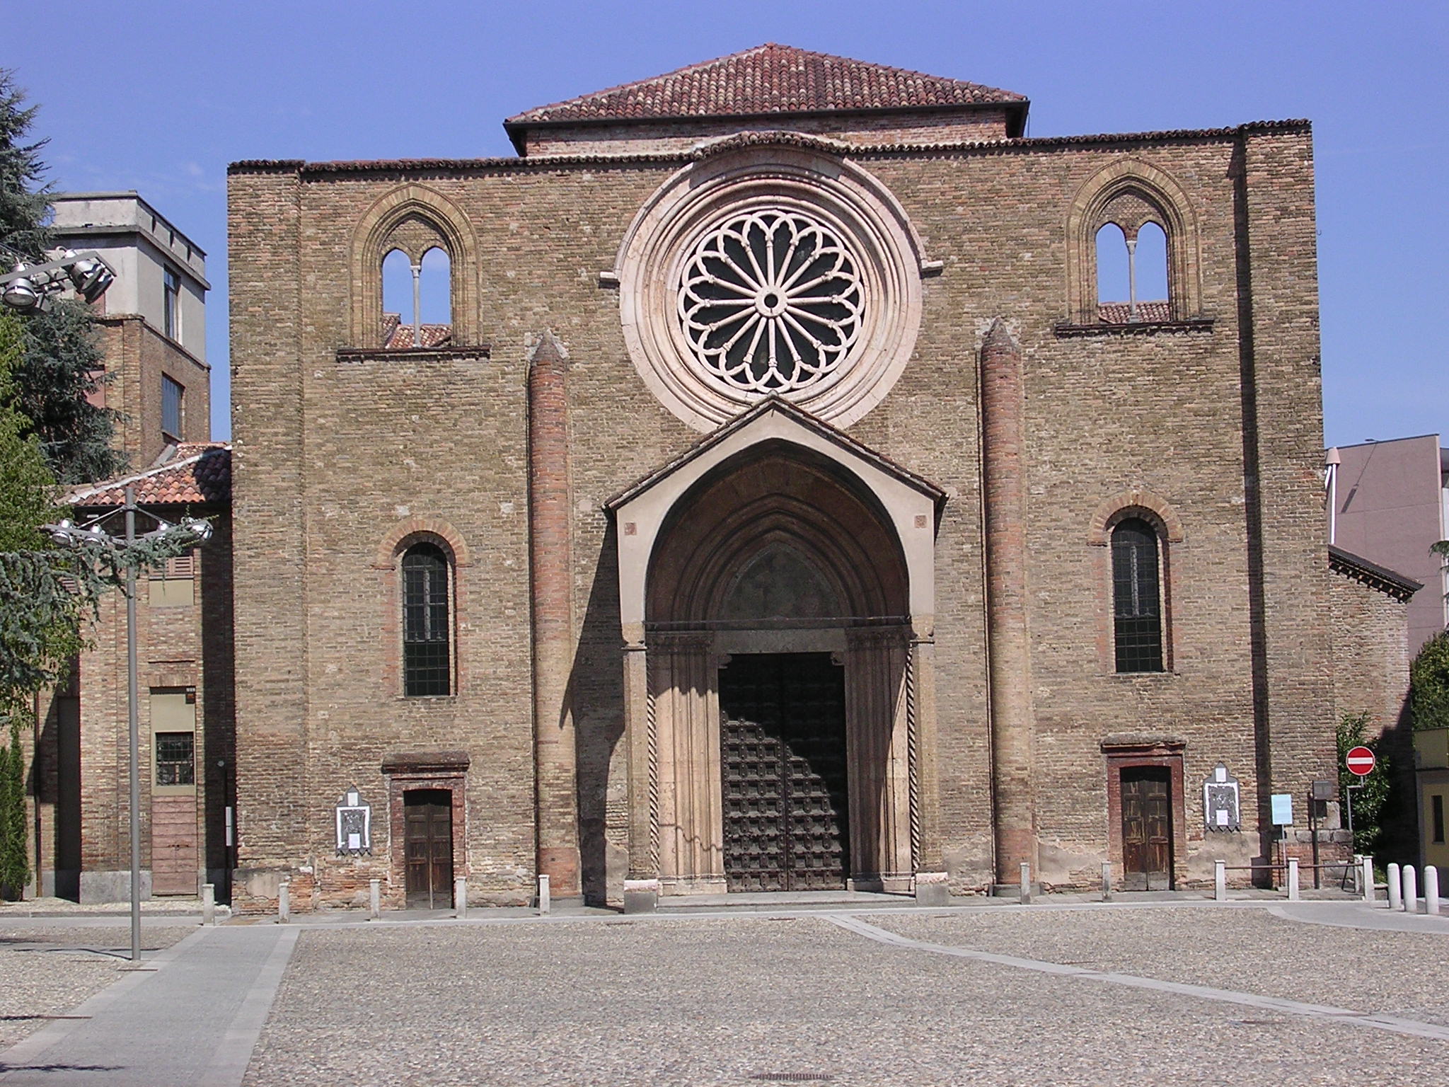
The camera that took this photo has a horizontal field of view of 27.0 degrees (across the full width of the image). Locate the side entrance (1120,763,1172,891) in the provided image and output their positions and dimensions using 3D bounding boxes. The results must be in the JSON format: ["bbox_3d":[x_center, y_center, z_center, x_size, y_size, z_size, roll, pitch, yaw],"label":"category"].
[{"bbox_3d":[8.845,5.962,63.146,1.020,2.570,0.120,-2,-5,1],"label":"side entrance"}]

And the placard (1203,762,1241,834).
[{"bbox_3d":[10.347,5.297,62.825,0.731,1.438,0.080,-2,-5,1],"label":"placard"}]

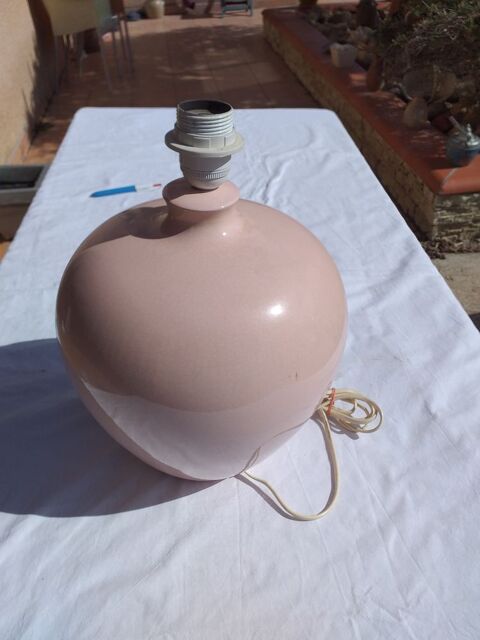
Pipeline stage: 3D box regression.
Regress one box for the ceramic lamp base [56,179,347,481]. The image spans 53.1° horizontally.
[{"bbox_3d":[-0.031,0.018,0.420,0.232,0.286,0.232,3,42,0],"label":"ceramic lamp base"}]

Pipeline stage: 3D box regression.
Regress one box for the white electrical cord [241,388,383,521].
[{"bbox_3d":[0.086,0.131,0.495,0.172,0.028,0.090,-31,52,-32],"label":"white electrical cord"}]

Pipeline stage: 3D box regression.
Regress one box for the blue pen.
[{"bbox_3d":[-0.205,-0.241,0.898,0.148,0.013,0.013,-15,45,-19],"label":"blue pen"}]

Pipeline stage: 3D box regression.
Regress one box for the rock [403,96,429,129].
[{"bbox_3d":[0.954,-1.127,2.614,0.121,0.157,0.097,15,43,14],"label":"rock"}]

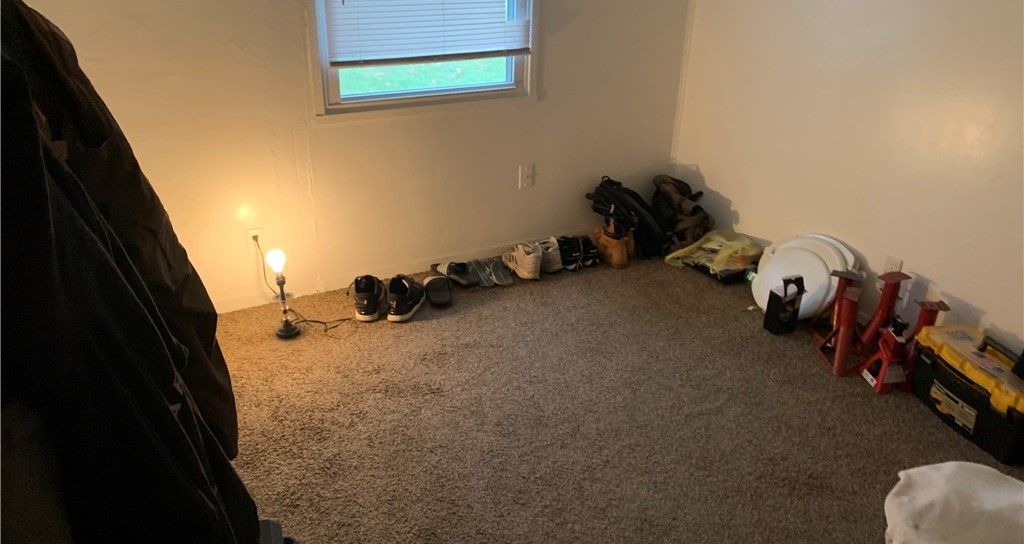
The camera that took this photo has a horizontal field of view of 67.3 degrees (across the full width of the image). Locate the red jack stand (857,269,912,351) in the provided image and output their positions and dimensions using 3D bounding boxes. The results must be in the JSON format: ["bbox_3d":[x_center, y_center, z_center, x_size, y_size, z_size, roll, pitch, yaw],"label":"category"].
[{"bbox_3d":[1.446,0.145,2.996,0.180,0.285,0.200,-18,31,-36],"label":"red jack stand"}]

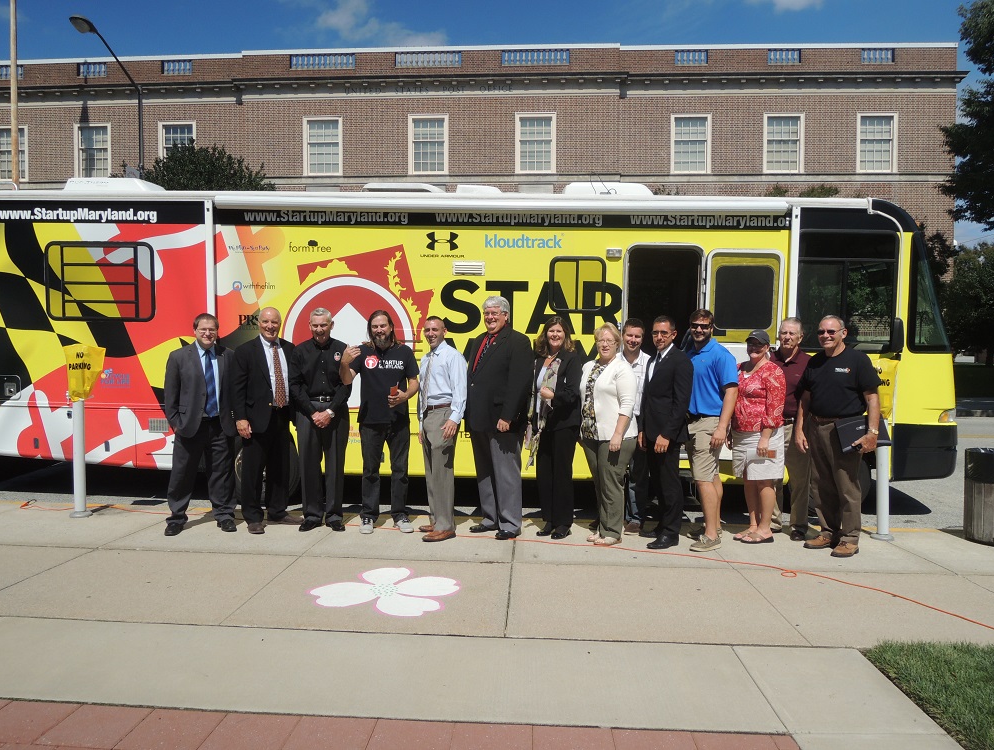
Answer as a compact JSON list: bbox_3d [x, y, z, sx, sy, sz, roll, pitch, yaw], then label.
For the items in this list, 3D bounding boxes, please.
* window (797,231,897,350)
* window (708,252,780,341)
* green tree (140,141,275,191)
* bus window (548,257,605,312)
[{"bbox_3d":[3.478,-0.833,6.879,0.971,1.199,0.080,1,1,3],"label":"window"},{"bbox_3d":[2.455,-0.774,6.876,0.703,0.862,0.080,1,1,3],"label":"window"},{"bbox_3d":[-10.500,-3.600,25.000,5.600,9.200,5.400,1,1,3],"label":"green tree"},{"bbox_3d":[0.823,-0.914,6.999,0.583,0.564,0.080,1,1,3],"label":"bus window"}]

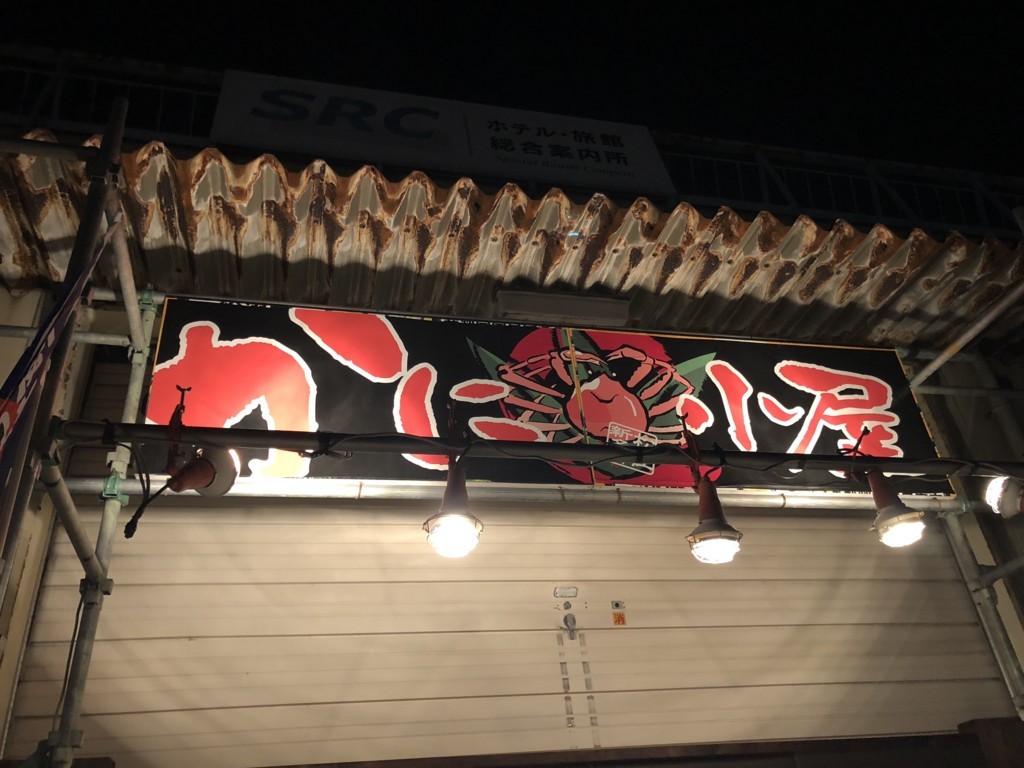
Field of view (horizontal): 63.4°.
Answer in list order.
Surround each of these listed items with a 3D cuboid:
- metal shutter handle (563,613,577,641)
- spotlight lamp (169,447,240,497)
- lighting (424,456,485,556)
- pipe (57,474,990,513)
[{"bbox_3d":[0.229,0.963,3.286,0.043,0.105,0.045,3,-33,-15],"label":"metal shutter handle"},{"bbox_3d":[-0.791,0.225,2.156,0.158,0.158,0.265,-17,4,18],"label":"spotlight lamp"},{"bbox_3d":[-0.151,0.322,2.188,0.158,0.275,0.158,7,-31,-12],"label":"lighting"},{"bbox_3d":[0.241,0.425,3.123,3.585,0.049,0.049,3,-33,-14],"label":"pipe"}]

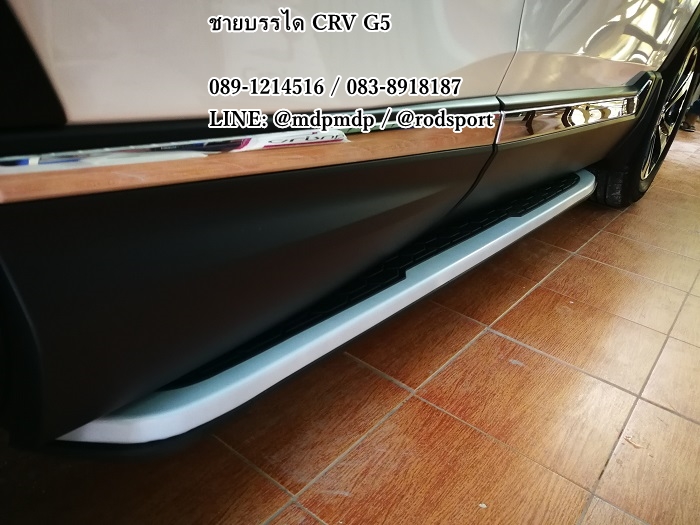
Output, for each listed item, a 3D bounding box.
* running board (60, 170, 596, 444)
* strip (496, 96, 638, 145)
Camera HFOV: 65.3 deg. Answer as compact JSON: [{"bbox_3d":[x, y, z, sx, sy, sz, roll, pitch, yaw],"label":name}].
[{"bbox_3d":[0.199,-0.043,1.105,0.170,0.055,1.630,25,30,31],"label":"running board"},{"bbox_3d":[0.493,-0.308,1.138,0.025,0.055,0.950,25,28,30],"label":"strip"}]

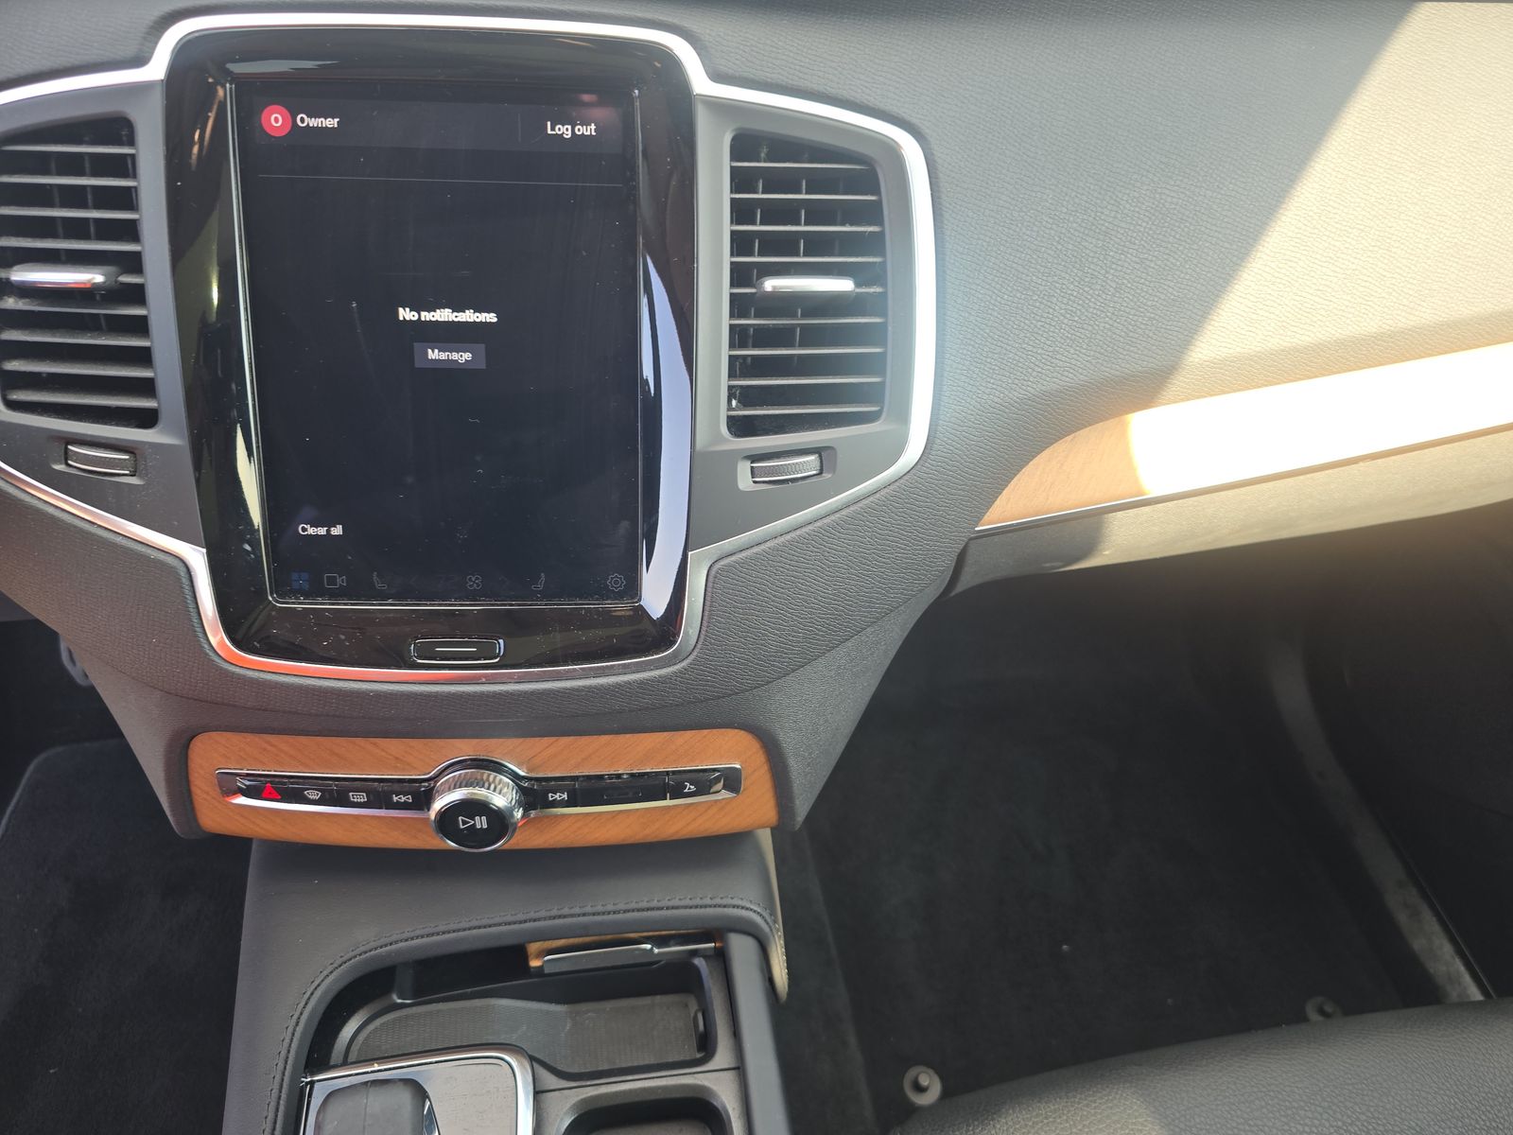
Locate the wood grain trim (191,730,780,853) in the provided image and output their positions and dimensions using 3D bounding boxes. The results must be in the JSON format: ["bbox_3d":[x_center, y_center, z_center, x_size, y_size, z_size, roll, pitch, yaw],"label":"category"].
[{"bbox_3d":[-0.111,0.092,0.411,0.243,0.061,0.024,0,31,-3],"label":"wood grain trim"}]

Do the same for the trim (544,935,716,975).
[{"bbox_3d":[-0.057,0.176,0.455,0.079,0.010,0.008,-4,48,-9],"label":"trim"}]

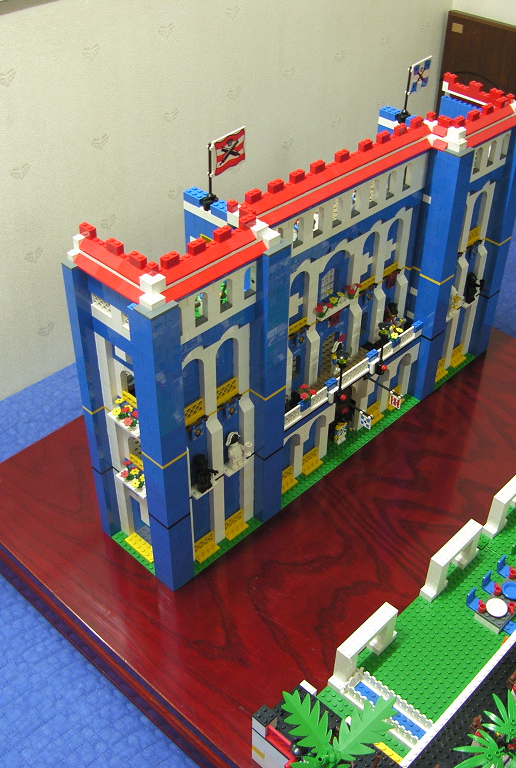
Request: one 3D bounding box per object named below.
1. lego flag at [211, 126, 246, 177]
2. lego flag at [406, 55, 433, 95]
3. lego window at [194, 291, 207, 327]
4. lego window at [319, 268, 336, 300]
[{"bbox_3d":[-0.029,-0.228,0.812,0.005,0.035,0.052,27,45,29],"label":"lego flag"},{"bbox_3d":[0.194,-0.369,0.994,0.005,0.034,0.051,27,45,29],"label":"lego flag"},{"bbox_3d":[-0.054,-0.071,0.760,0.008,0.034,0.016,31,48,33],"label":"lego window"},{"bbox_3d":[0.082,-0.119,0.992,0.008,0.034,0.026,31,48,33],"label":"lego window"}]

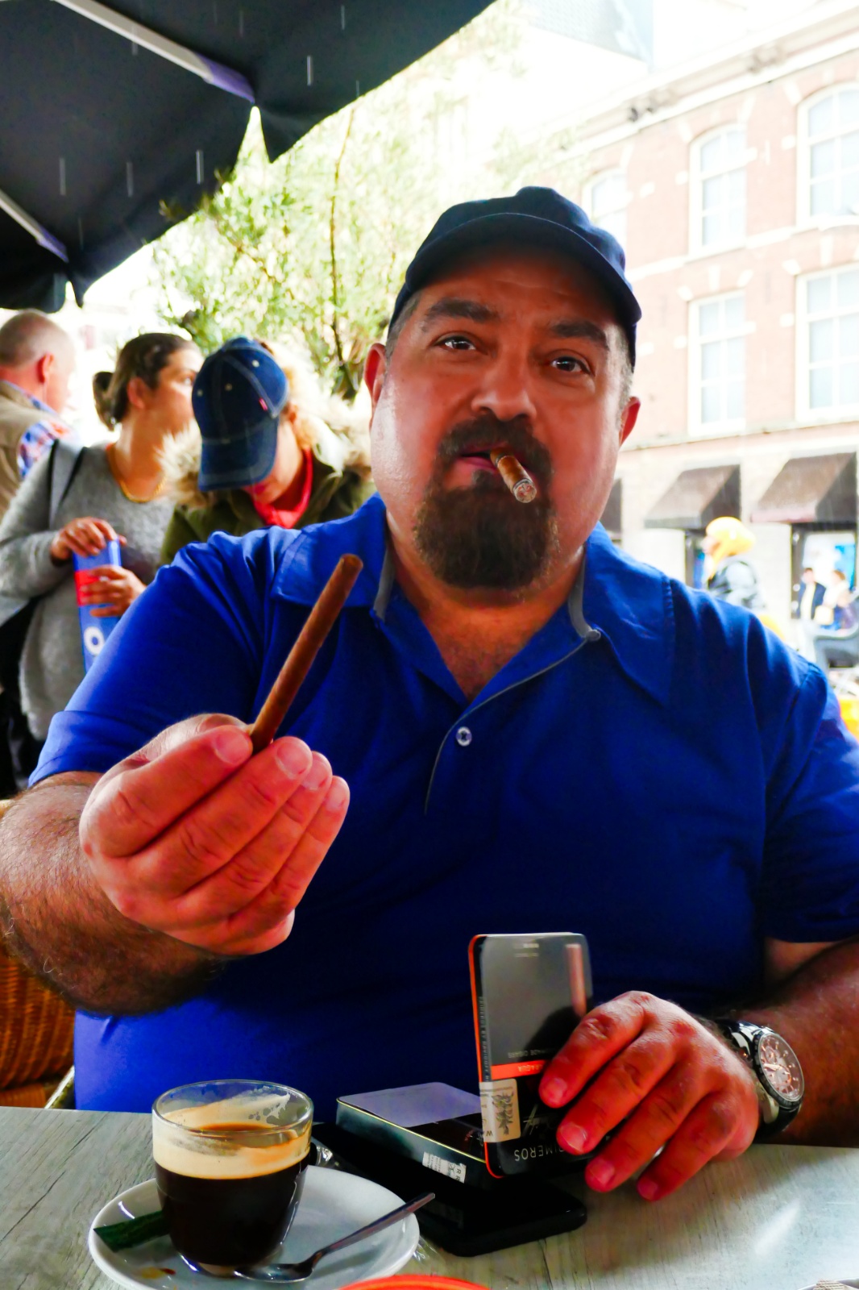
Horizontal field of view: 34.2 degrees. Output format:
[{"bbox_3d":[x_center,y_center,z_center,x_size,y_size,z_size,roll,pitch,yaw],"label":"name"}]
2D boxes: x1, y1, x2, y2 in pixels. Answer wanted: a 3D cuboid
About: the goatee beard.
[{"bbox_3d":[0.033,-0.080,0.812,0.080,0.100,0.055,11,2,3],"label":"goatee beard"}]

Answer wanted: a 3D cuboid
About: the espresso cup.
[{"bbox_3d":[-0.080,0.219,0.572,0.065,0.060,0.065,0,2,0],"label":"espresso cup"}]

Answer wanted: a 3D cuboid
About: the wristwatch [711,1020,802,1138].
[{"bbox_3d":[0.155,0.222,0.698,0.056,0.064,0.046,-39,-6,31],"label":"wristwatch"}]

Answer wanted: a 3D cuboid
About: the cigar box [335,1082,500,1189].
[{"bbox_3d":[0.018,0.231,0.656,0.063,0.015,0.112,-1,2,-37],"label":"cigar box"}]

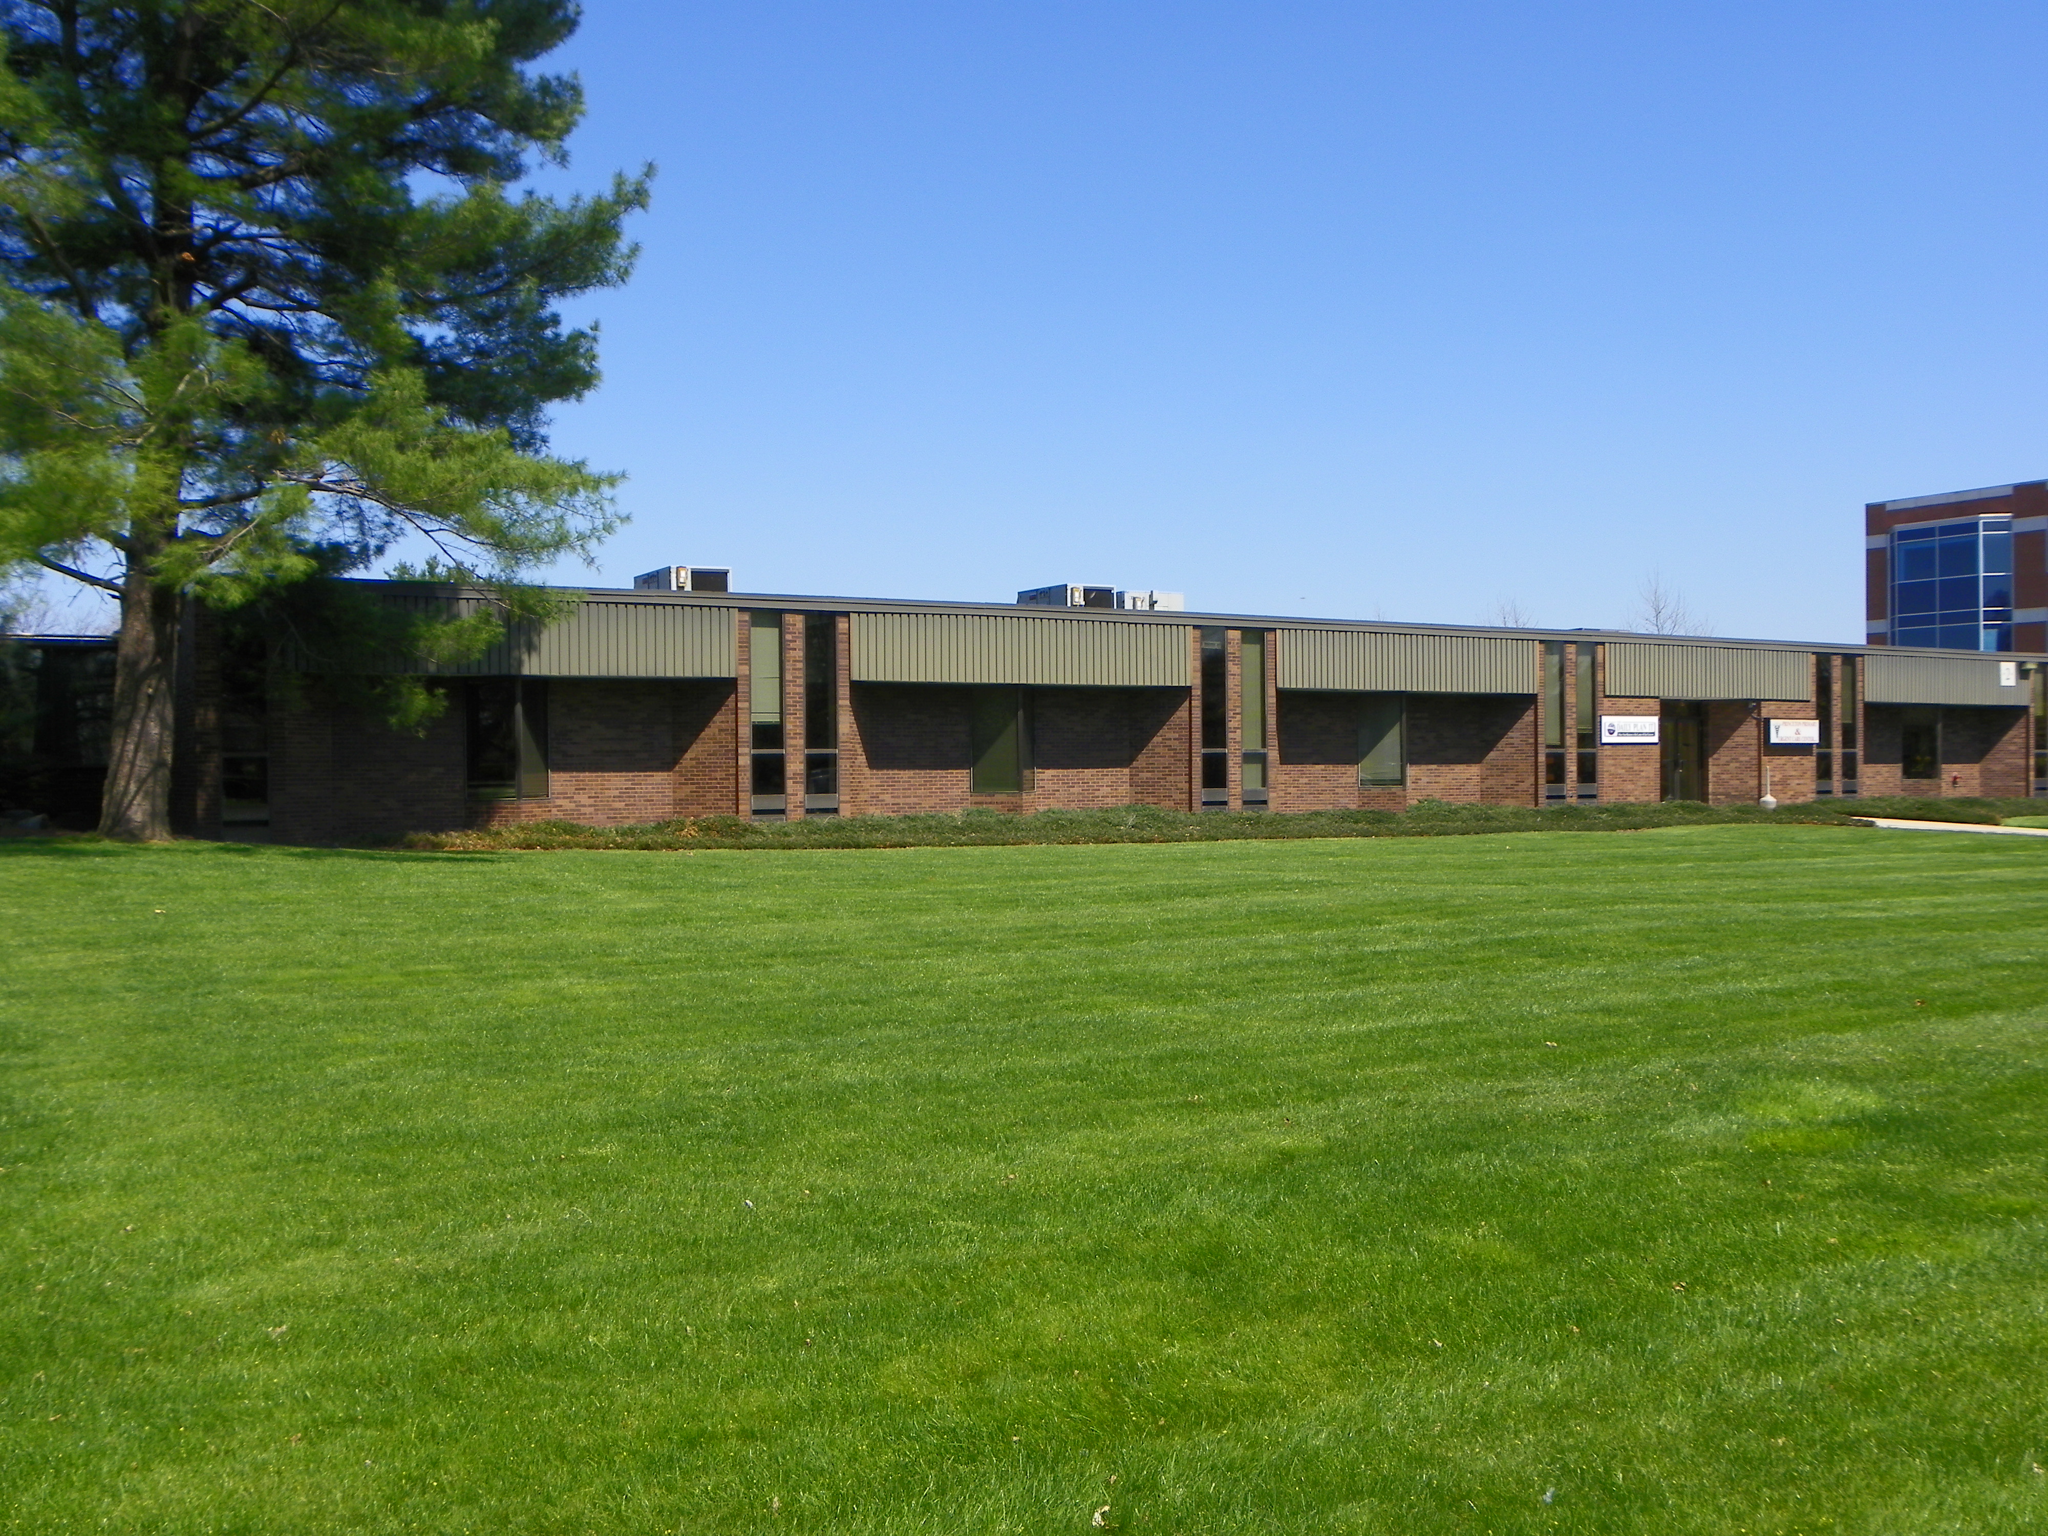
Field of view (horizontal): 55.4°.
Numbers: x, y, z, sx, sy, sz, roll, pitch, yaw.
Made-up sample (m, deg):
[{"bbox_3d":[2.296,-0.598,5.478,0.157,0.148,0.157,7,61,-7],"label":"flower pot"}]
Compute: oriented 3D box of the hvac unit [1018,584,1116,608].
[{"bbox_3d":[0.918,-3.319,41.455,1.220,0.930,1.971,0,0,-31],"label":"hvac unit"}]

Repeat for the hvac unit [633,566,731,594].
[{"bbox_3d":[-6.450,-3.228,36.938,1.220,0.930,1.971,0,0,-31],"label":"hvac unit"}]

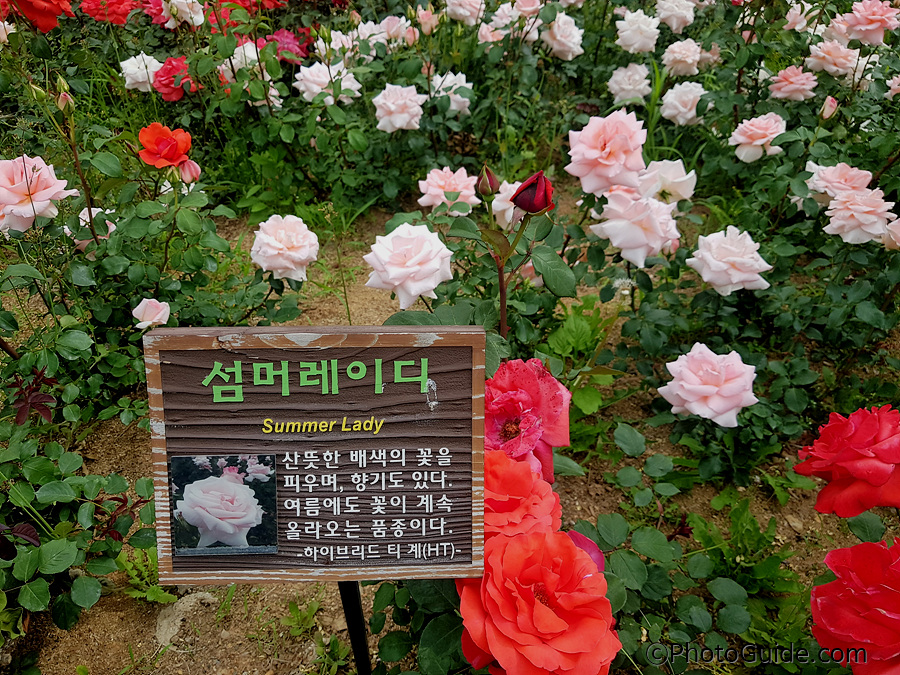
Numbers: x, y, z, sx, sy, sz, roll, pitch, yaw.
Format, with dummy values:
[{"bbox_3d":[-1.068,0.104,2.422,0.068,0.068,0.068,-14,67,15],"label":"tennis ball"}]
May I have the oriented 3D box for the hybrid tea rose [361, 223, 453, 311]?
[{"bbox_3d":[-0.058,-0.098,0.920,0.120,0.108,0.118,-3,42,-3],"label":"hybrid tea rose"}]

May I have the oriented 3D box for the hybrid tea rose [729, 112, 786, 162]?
[{"bbox_3d":[0.578,-0.376,1.270,0.107,0.078,0.107,17,52,19],"label":"hybrid tea rose"}]

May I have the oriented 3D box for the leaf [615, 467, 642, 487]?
[{"bbox_3d":[0.272,0.209,1.020,0.037,0.012,0.033,-3,50,4],"label":"leaf"}]

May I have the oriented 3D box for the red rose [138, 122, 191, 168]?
[{"bbox_3d":[-0.444,-0.298,1.050,0.082,0.065,0.082,-16,63,-18],"label":"red rose"}]

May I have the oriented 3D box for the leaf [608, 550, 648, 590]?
[{"bbox_3d":[0.195,0.255,0.740,0.037,0.010,0.052,-17,49,-10],"label":"leaf"}]

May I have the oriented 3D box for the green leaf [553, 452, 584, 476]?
[{"bbox_3d":[0.141,0.160,0.850,0.060,0.012,0.028,23,56,21],"label":"green leaf"}]

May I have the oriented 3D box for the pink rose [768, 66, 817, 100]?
[{"bbox_3d":[0.788,-0.582,1.550,0.115,0.072,0.110,19,45,20],"label":"pink rose"}]

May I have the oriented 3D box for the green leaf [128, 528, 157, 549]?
[{"bbox_3d":[-0.412,0.272,0.920,0.047,0.012,0.030,-9,51,-18],"label":"green leaf"}]

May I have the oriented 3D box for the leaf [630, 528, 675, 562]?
[{"bbox_3d":[0.246,0.254,0.820,0.052,0.012,0.039,23,55,25],"label":"leaf"}]

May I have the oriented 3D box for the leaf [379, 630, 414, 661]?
[{"bbox_3d":[-0.064,0.365,0.800,0.044,0.012,0.032,-22,51,-21],"label":"leaf"}]

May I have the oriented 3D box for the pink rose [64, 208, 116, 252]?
[{"bbox_3d":[-0.628,-0.183,1.180,0.092,0.070,0.085,0,37,0],"label":"pink rose"}]

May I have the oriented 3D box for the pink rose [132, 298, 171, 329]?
[{"bbox_3d":[-0.464,-0.037,1.050,0.058,0.046,0.053,0,37,0],"label":"pink rose"}]

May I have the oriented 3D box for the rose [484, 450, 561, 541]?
[{"bbox_3d":[0.049,0.147,0.610,0.105,0.078,0.105,5,44,6],"label":"rose"}]

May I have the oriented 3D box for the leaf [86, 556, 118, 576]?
[{"bbox_3d":[-0.473,0.312,0.920,0.046,0.010,0.034,5,43,0],"label":"leaf"}]

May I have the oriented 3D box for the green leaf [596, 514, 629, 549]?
[{"bbox_3d":[0.201,0.241,0.840,0.038,0.012,0.045,-8,49,-1],"label":"green leaf"}]

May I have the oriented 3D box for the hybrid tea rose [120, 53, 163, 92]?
[{"bbox_3d":[-0.796,-0.686,1.750,0.114,0.100,0.112,-17,45,-18],"label":"hybrid tea rose"}]

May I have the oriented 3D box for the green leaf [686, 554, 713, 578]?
[{"bbox_3d":[0.435,0.400,1.180,0.046,0.013,0.045,-33,56,-13],"label":"green leaf"}]

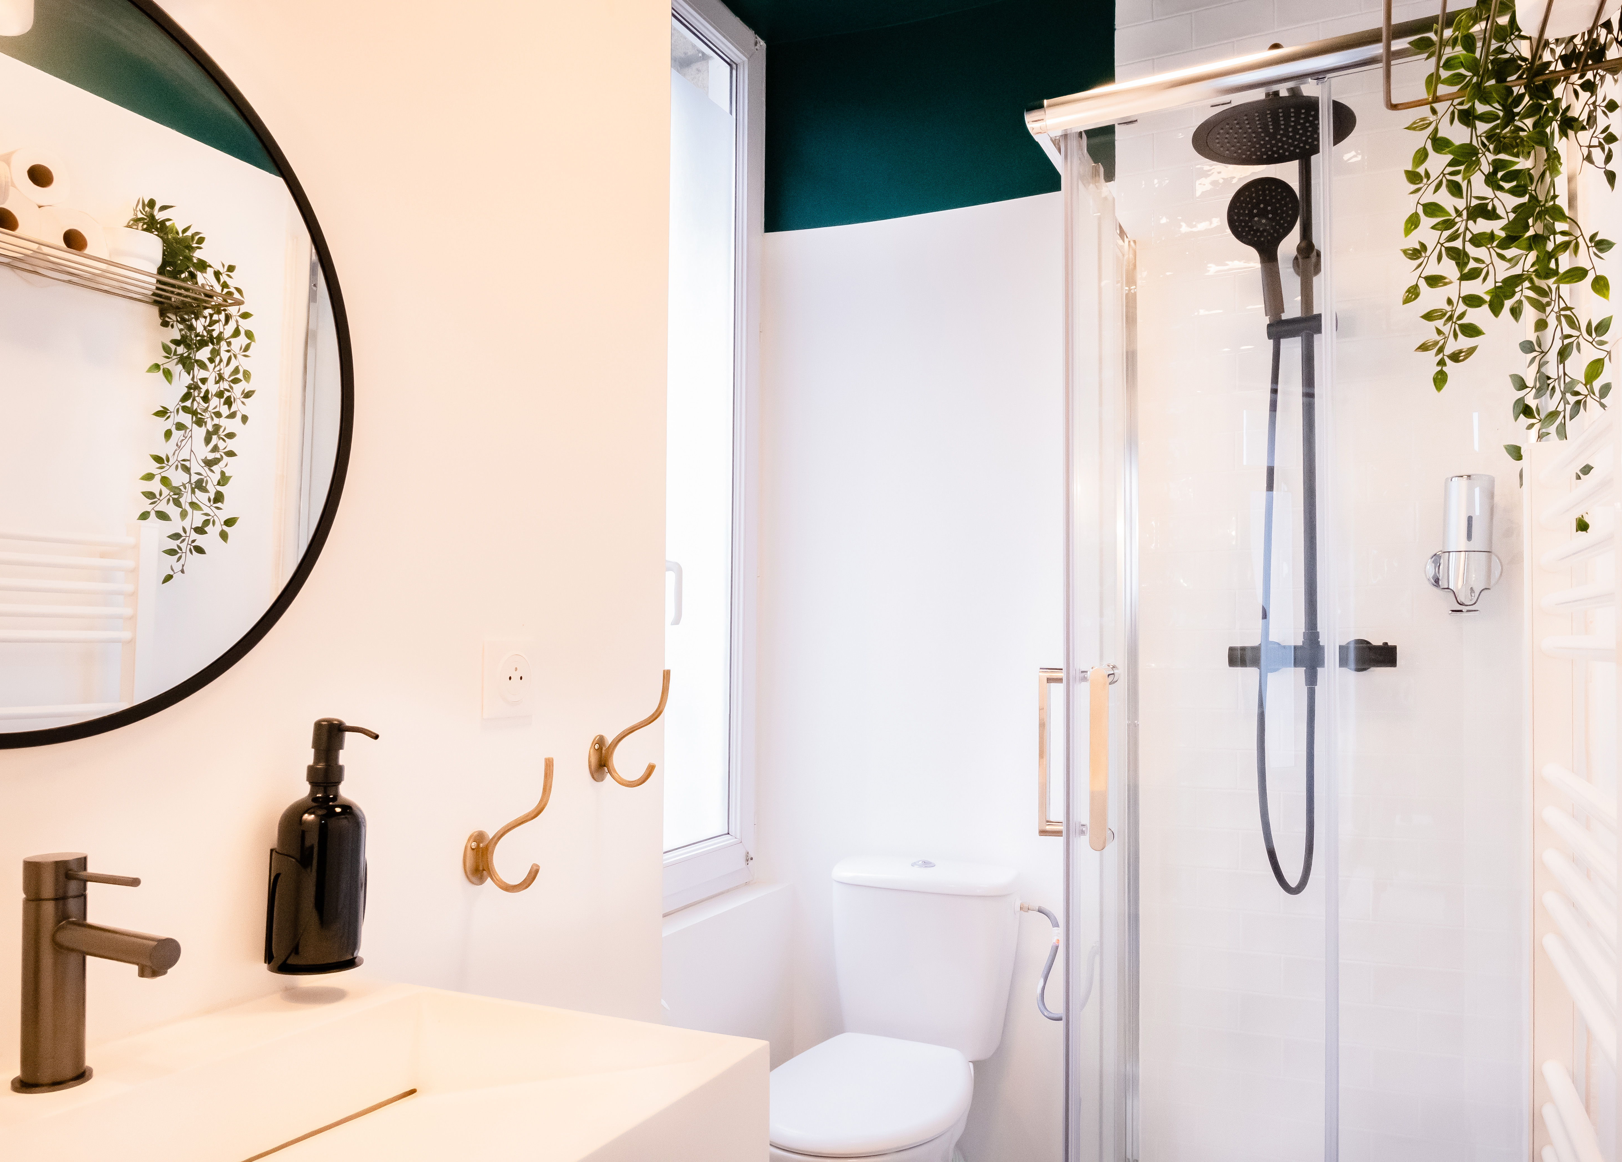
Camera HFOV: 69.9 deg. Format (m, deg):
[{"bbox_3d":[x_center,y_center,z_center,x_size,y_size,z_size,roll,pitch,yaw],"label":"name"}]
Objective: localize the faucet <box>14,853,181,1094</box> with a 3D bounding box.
[{"bbox_3d":[-0.492,0.273,0.800,0.146,0.157,0.049,-2,-4,26],"label":"faucet"}]

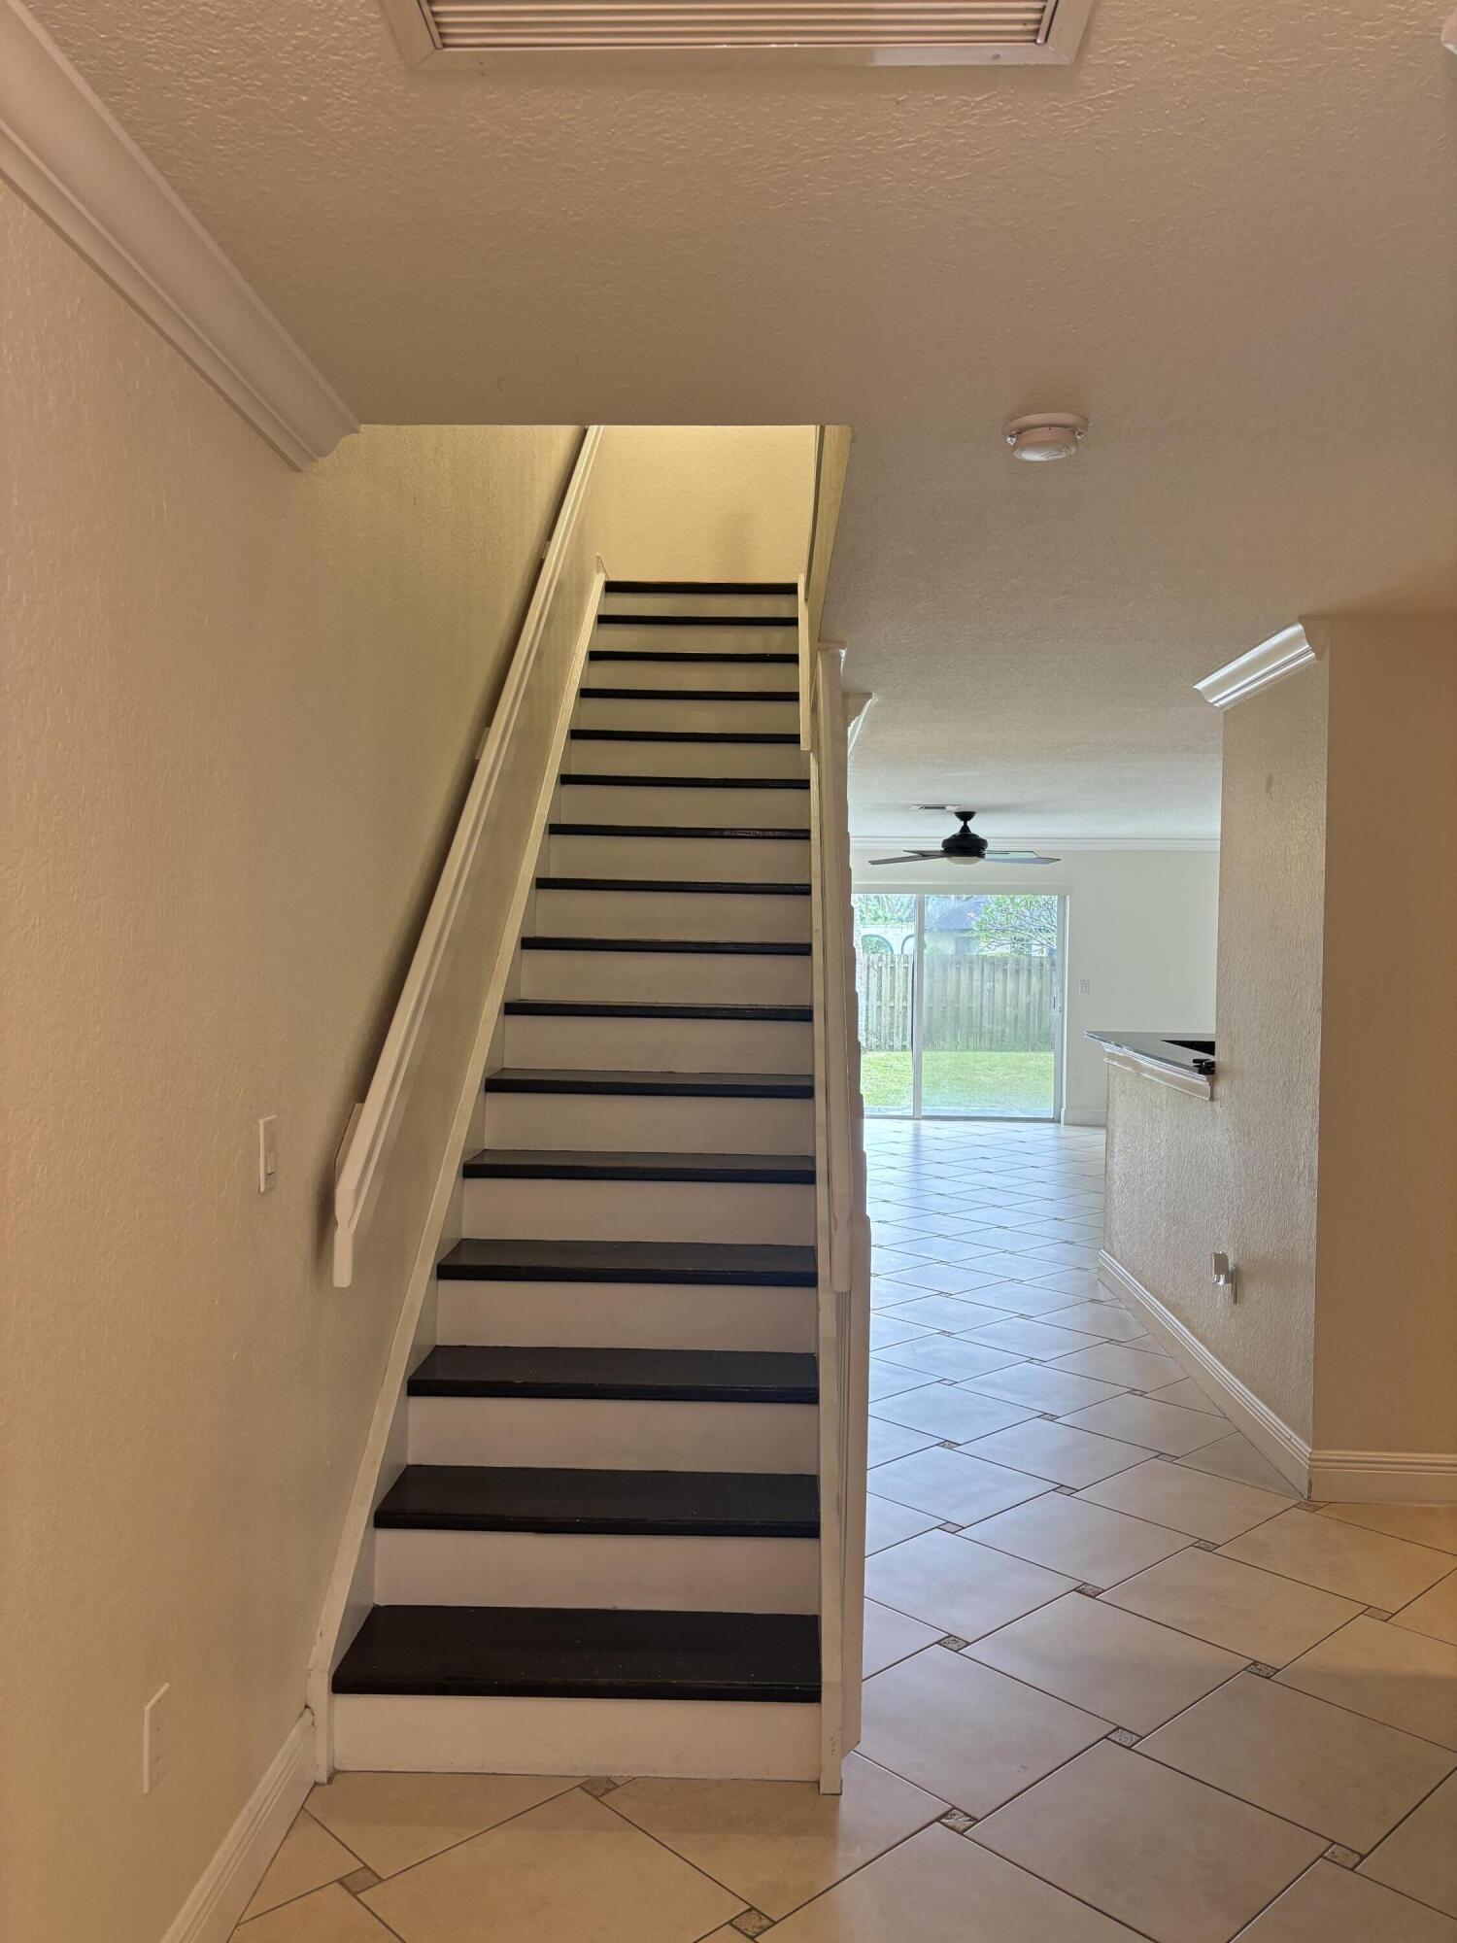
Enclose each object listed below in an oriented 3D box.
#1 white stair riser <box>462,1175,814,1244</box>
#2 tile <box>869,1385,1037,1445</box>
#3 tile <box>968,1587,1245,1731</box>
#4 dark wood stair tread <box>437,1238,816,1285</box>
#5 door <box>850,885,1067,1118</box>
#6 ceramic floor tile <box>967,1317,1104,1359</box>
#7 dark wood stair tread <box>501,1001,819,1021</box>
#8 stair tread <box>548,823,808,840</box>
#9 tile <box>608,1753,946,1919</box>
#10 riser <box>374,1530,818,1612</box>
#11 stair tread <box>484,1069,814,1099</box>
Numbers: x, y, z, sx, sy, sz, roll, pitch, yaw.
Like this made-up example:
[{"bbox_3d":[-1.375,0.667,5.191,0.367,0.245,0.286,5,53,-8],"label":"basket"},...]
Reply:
[{"bbox_3d":[-0.226,0.612,3.705,0.894,0.161,0.022,1,1,2],"label":"white stair riser"},{"bbox_3d":[0.730,1.460,4.829,0.454,0.010,0.454,0,2,-43],"label":"tile"},{"bbox_3d":[0.805,1.467,3.107,0.448,0.012,0.448,0,2,-43],"label":"tile"},{"bbox_3d":[-0.229,0.698,3.490,0.872,0.035,0.266,1,1,0],"label":"dark wood stair tread"},{"bbox_3d":[1.704,0.293,12.810,2.520,2.030,0.100,1,1,2],"label":"door"},{"bbox_3d":[1.190,1.445,5.748,0.454,0.010,0.454,0,2,-43],"label":"ceramic floor tile"},{"bbox_3d":[-0.195,0.117,4.318,0.894,0.035,0.267,1,1,2],"label":"dark wood stair tread"},{"bbox_3d":[-0.158,-0.470,5.035,0.883,0.034,0.269,1,1,0],"label":"stair tread"},{"bbox_3d":[0.083,1.500,2.623,0.454,0.010,0.454,0,2,-43],"label":"tile"},{"bbox_3d":[-0.266,1.217,2.961,0.898,0.160,0.020,1,1,2],"label":"riser"},{"bbox_3d":[-0.211,0.316,4.090,0.898,0.035,0.269,1,1,2],"label":"stair tread"}]

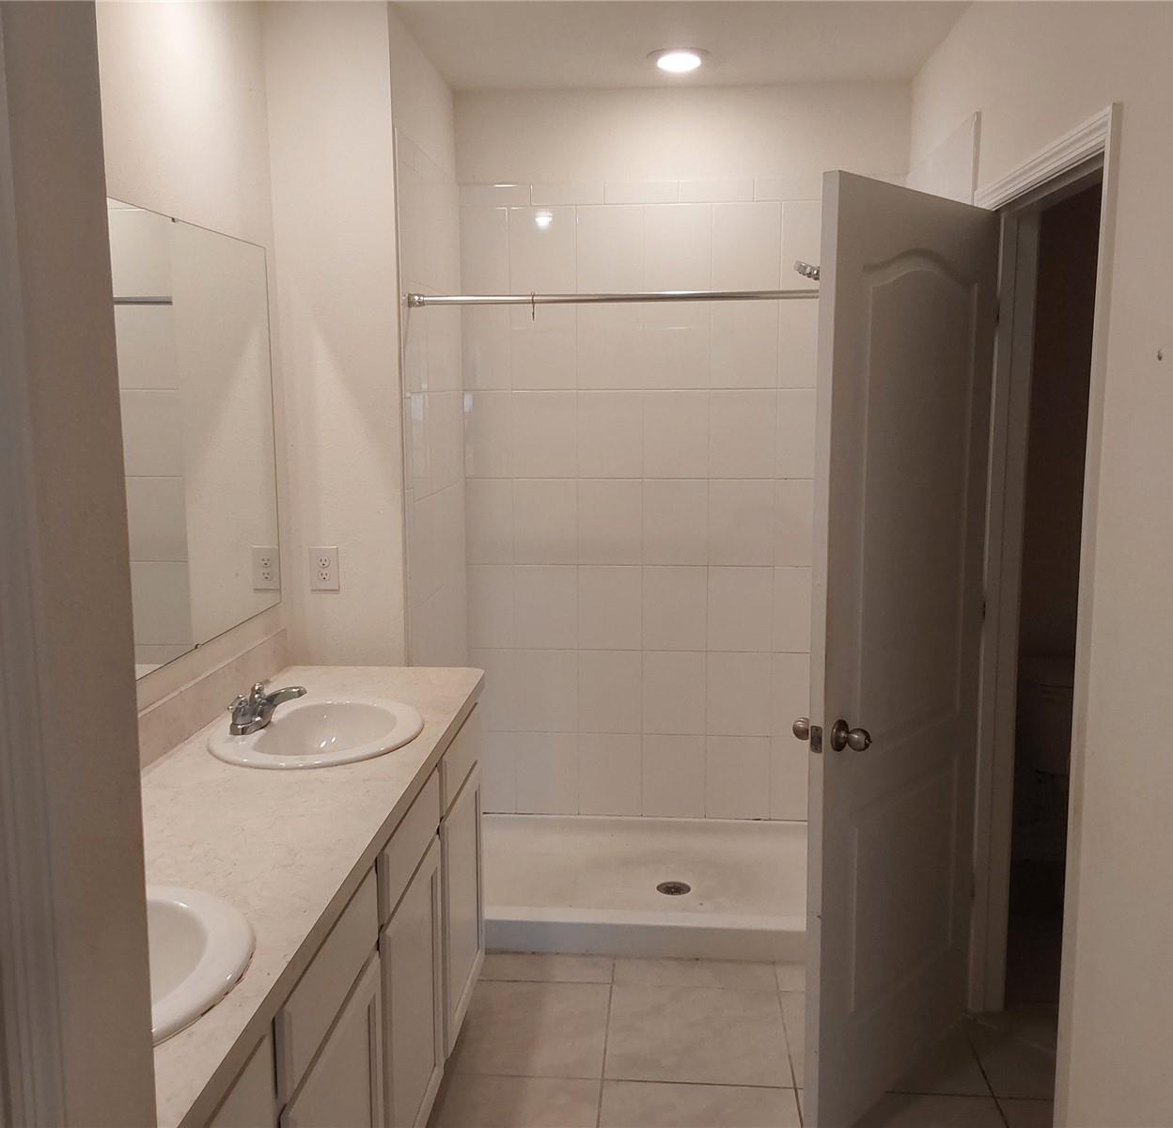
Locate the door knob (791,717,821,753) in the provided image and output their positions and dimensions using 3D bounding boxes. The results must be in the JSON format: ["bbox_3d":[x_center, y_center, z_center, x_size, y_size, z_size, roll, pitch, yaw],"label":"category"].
[{"bbox_3d":[0.474,0.351,2.570,0.066,0.062,0.062,7,11,40],"label":"door knob"}]

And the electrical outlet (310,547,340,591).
[{"bbox_3d":[-0.734,0.016,3.411,0.081,0.123,0.010,0,8,4],"label":"electrical outlet"}]

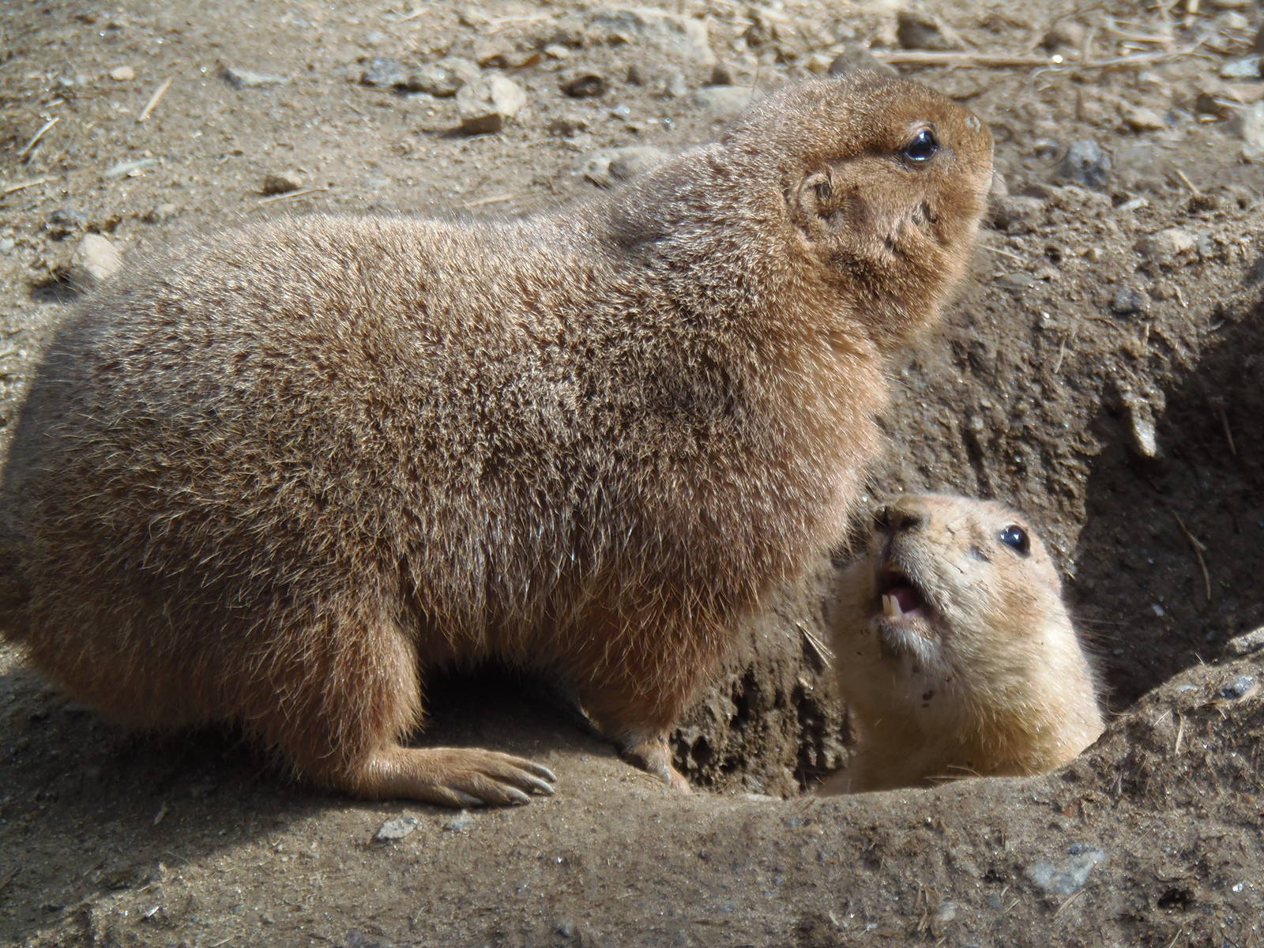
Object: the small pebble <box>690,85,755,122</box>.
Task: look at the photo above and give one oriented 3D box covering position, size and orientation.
[{"bbox_3d":[0.032,-0.123,3.960,0.024,0.010,0.018,0,21,0],"label":"small pebble"}]

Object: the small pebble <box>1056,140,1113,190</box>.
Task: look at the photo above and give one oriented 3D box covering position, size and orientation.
[{"bbox_3d":[0.148,-0.102,3.910,0.018,0.015,0.016,0,21,0],"label":"small pebble"}]

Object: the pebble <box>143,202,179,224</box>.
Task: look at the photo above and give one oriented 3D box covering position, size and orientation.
[{"bbox_3d":[-0.156,-0.086,3.933,0.012,0.006,0.009,0,22,0],"label":"pebble"}]

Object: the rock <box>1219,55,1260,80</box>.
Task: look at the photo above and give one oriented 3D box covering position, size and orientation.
[{"bbox_3d":[0.206,-0.138,4.040,0.014,0.007,0.010,0,21,0],"label":"rock"}]

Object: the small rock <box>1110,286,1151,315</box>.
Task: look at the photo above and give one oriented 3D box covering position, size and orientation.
[{"bbox_3d":[0.157,-0.055,3.750,0.012,0.008,0.010,0,21,0],"label":"small rock"}]

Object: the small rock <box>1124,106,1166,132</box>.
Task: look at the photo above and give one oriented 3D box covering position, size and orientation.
[{"bbox_3d":[0.171,-0.118,3.970,0.014,0.007,0.011,0,21,0],"label":"small rock"}]

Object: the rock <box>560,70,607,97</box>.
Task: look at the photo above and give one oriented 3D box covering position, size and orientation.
[{"bbox_3d":[-0.016,-0.132,4.032,0.016,0.007,0.013,0,22,0],"label":"rock"}]

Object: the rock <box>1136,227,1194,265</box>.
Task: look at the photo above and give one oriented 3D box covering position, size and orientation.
[{"bbox_3d":[0.175,-0.075,3.903,0.019,0.010,0.015,0,22,0],"label":"rock"}]

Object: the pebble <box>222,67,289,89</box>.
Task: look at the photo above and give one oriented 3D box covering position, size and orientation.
[{"bbox_3d":[-0.127,-0.133,4.000,0.023,0.006,0.011,0,21,0],"label":"pebble"}]

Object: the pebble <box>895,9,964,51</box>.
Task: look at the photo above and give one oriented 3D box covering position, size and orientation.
[{"bbox_3d":[0.102,-0.151,4.060,0.024,0.012,0.018,0,21,0],"label":"pebble"}]

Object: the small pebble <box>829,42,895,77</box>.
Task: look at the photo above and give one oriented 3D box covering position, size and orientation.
[{"bbox_3d":[0.078,-0.140,4.044,0.022,0.011,0.018,0,22,0],"label":"small pebble"}]

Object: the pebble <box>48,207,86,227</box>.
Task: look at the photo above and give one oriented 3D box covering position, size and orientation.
[{"bbox_3d":[-0.186,-0.085,3.931,0.013,0.005,0.010,0,22,0],"label":"pebble"}]

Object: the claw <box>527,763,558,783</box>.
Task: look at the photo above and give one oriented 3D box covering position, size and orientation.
[{"bbox_3d":[-0.026,0.088,3.500,0.010,0.004,0.004,20,22,1],"label":"claw"}]

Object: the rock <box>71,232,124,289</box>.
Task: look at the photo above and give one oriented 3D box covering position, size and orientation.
[{"bbox_3d":[-0.171,-0.068,3.820,0.018,0.017,0.016,0,21,0],"label":"rock"}]

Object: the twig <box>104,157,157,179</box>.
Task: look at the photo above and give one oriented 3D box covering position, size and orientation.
[{"bbox_3d":[-0.168,-0.103,4.000,0.021,0.003,0.004,-15,28,-30],"label":"twig"}]

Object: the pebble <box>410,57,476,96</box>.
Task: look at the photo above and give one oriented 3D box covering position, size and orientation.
[{"bbox_3d":[-0.063,-0.134,4.000,0.023,0.011,0.017,0,21,0],"label":"pebble"}]

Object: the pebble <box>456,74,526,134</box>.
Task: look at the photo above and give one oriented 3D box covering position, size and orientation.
[{"bbox_3d":[-0.048,-0.125,4.005,0.024,0.017,0.019,0,22,0],"label":"pebble"}]

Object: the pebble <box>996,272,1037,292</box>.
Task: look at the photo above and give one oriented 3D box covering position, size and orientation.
[{"bbox_3d":[0.126,-0.063,3.883,0.013,0.004,0.011,0,22,0],"label":"pebble"}]

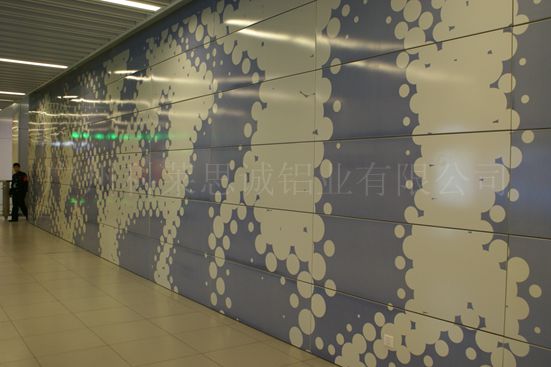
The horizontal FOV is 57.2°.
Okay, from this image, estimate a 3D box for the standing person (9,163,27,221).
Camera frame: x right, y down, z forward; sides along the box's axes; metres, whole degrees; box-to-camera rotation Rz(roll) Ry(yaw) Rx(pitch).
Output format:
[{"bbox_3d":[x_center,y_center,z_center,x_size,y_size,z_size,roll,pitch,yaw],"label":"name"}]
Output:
[{"bbox_3d":[-7.674,0.263,15.100,0.530,1.730,0.460,2,1,29],"label":"standing person"}]

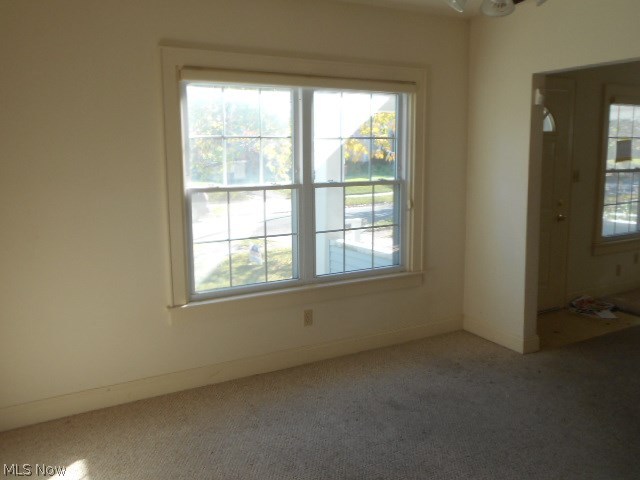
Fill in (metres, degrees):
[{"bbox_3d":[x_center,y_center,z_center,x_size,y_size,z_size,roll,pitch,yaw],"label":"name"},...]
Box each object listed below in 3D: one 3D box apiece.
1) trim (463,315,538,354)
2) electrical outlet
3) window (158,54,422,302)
[{"bbox_3d":[1.416,0.734,4.272,0.134,0.136,0.654,-6,10,-28],"label":"trim"},{"bbox_3d":[-0.081,0.558,3.815,0.071,0.118,0.015,-6,10,-28],"label":"electrical outlet"},{"bbox_3d":[-0.058,-0.437,3.686,1.974,1.554,0.095,-6,10,-28],"label":"window"}]

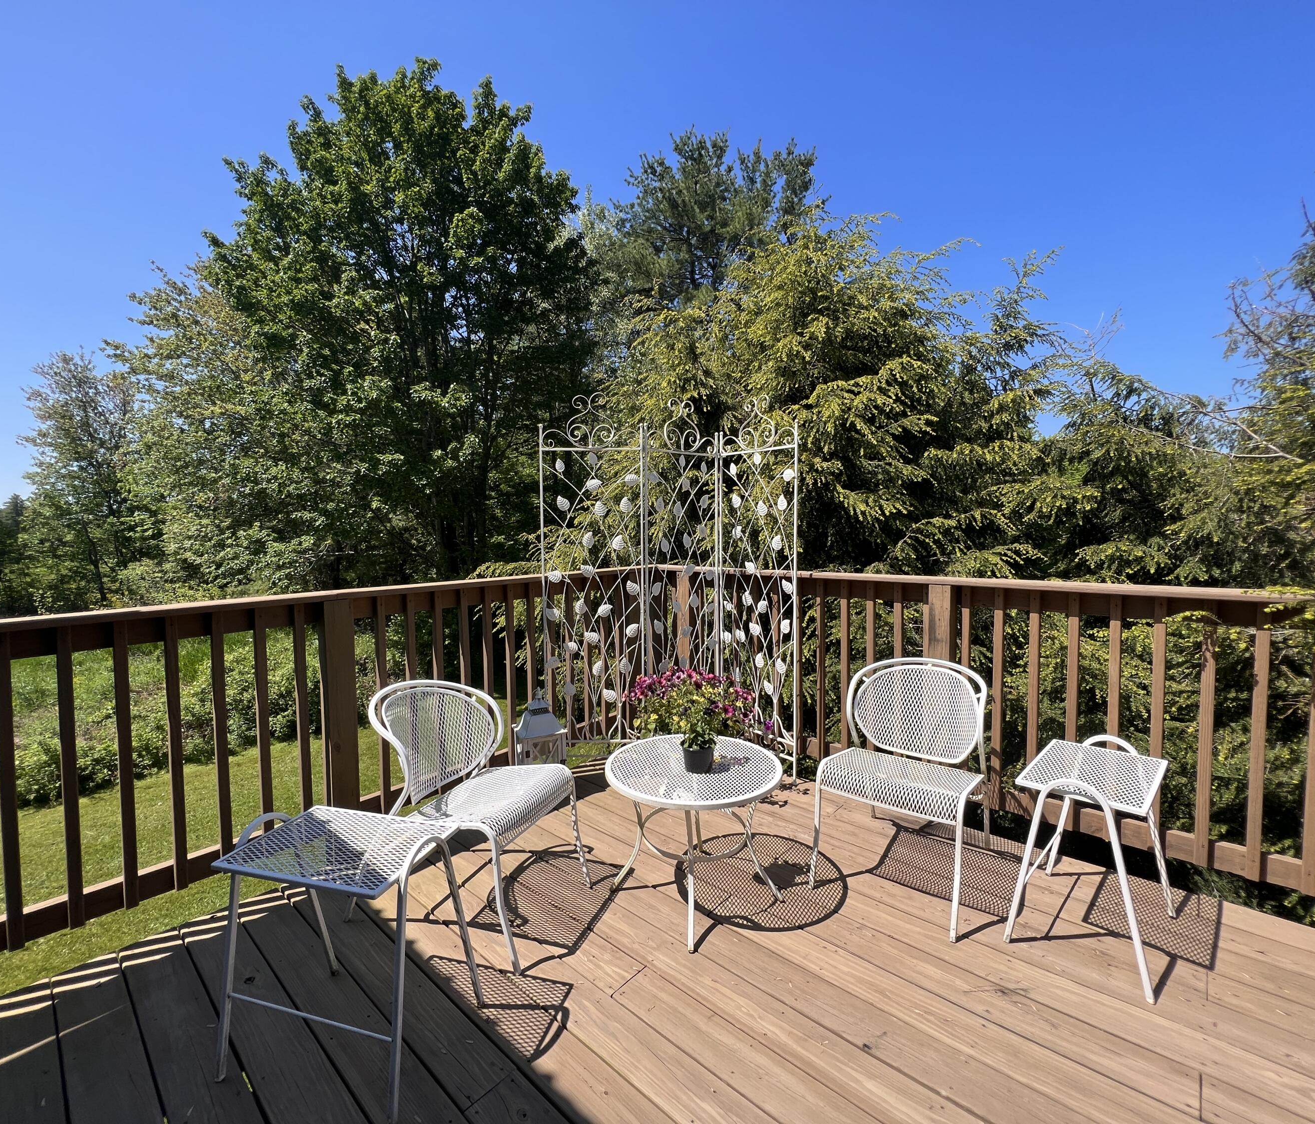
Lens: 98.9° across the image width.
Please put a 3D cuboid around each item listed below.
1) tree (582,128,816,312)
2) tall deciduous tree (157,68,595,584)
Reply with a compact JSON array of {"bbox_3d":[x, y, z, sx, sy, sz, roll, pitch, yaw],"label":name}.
[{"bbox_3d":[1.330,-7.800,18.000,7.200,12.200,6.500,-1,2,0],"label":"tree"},{"bbox_3d":[-5.600,-4.200,11.300,8.000,11.700,7.200,-1,2,0],"label":"tall deciduous tree"}]

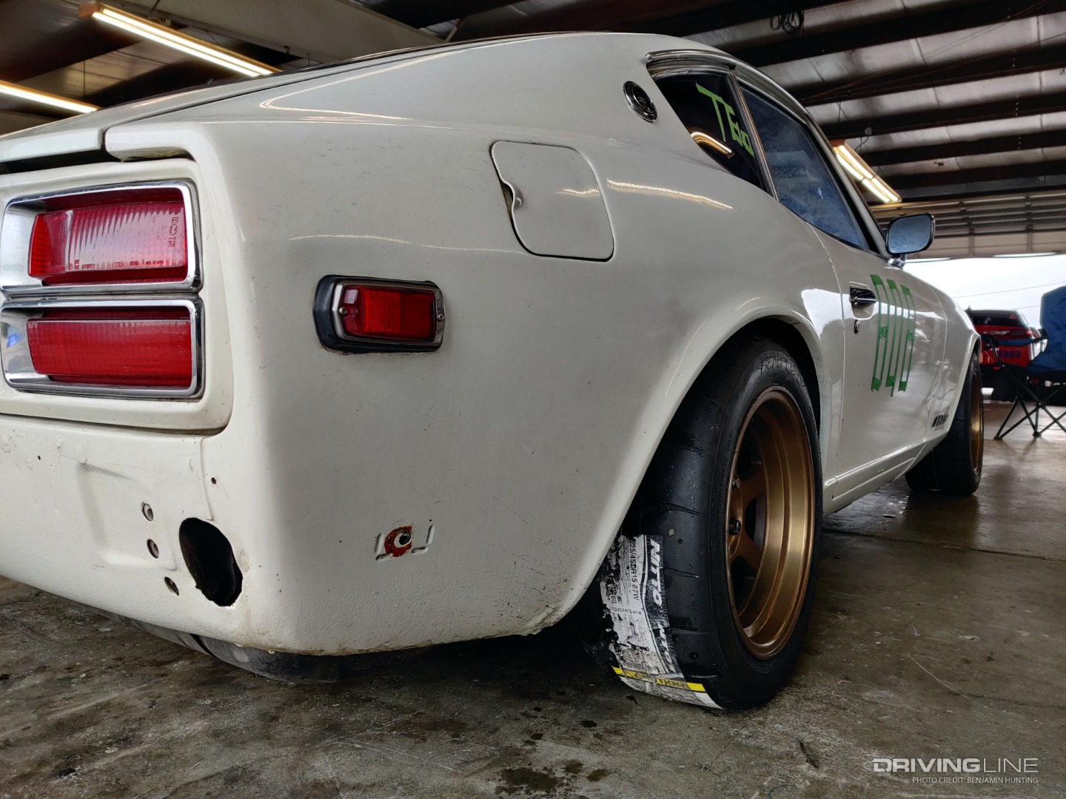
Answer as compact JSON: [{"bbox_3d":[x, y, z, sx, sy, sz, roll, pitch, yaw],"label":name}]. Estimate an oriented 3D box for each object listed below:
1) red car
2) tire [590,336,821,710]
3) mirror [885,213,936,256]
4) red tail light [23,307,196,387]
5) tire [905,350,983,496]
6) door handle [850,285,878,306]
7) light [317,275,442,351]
[{"bbox_3d":[7.300,-0.785,13.600,1.820,1.430,4.400,3,4,34],"label":"red car"},{"bbox_3d":[0.288,0.188,1.350,0.230,0.580,0.580,0,3,34],"label":"tire"},{"bbox_3d":[1.104,-0.483,2.430,0.055,0.108,0.142,-4,0,-39],"label":"mirror"},{"bbox_3d":[-0.358,-0.043,0.700,0.215,0.060,0.035,2,4,31],"label":"red tail light"},{"bbox_3d":[1.605,0.078,3.239,0.230,0.580,0.580,0,3,34],"label":"tire"},{"bbox_3d":[0.662,-0.209,1.676,0.040,0.042,0.125,3,4,34],"label":"door handle"},{"bbox_3d":[-0.119,-0.066,0.649,0.116,0.055,0.030,-3,4,-45],"label":"light"}]

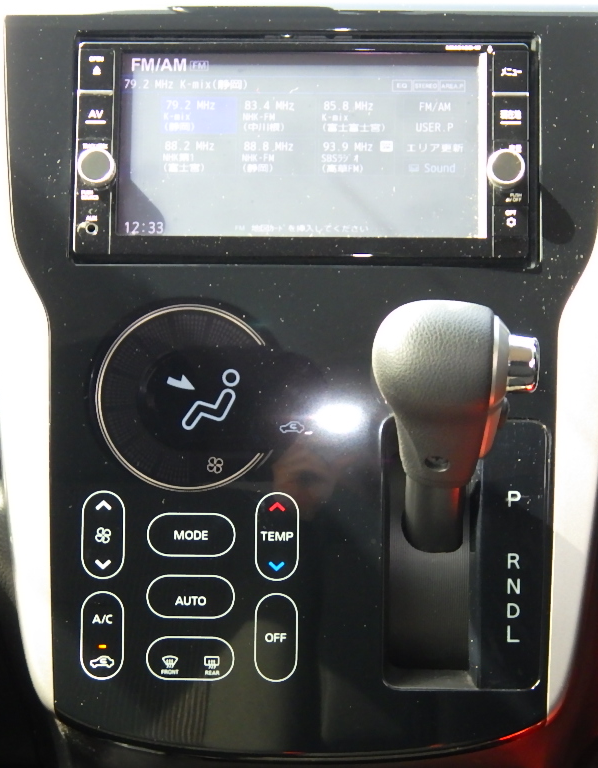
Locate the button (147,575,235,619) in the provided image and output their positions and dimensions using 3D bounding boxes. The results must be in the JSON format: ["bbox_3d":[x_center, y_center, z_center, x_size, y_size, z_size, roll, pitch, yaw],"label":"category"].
[{"bbox_3d":[-0.046,0.090,0.969,0.037,0.019,0.004,1,-1,0],"label":"button"}]

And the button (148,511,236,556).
[{"bbox_3d":[-0.046,0.064,0.969,0.037,0.019,0.004,1,-1,0],"label":"button"}]

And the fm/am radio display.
[{"bbox_3d":[0.002,-0.103,0.990,0.159,0.083,0.010,1,-9,2],"label":"fm/am radio display"}]

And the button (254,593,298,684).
[{"bbox_3d":[-0.009,0.108,0.969,0.019,0.037,0.004,1,-1,0],"label":"button"}]

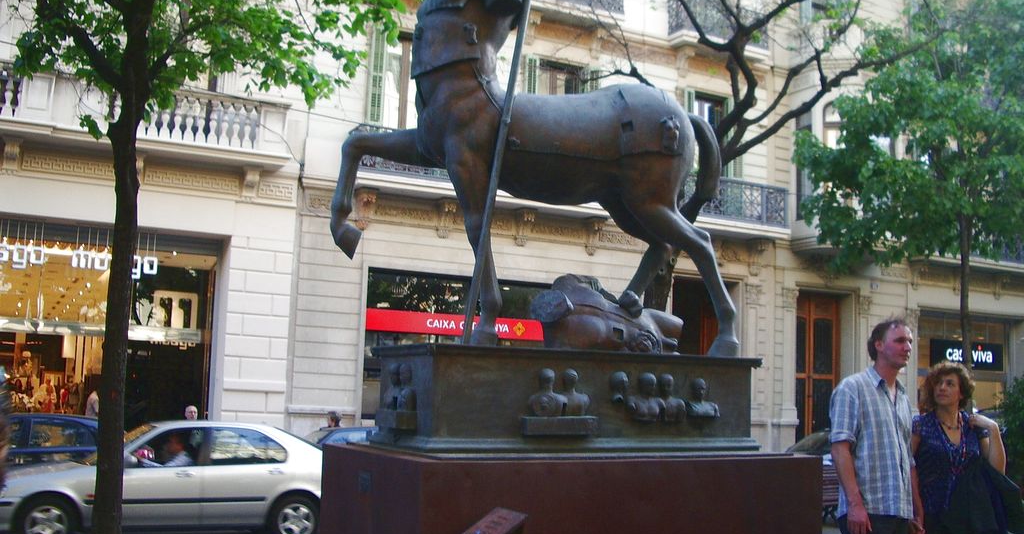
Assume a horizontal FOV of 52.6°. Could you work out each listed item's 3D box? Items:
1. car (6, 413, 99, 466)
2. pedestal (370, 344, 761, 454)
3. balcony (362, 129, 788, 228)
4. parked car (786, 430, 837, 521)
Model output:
[{"bbox_3d":[-6.310,2.591,13.180,4.200,1.430,1.710,5,-8,-29],"label":"car"},{"bbox_3d":[0.306,0.692,5.340,1.930,0.475,0.730,5,-8,-29],"label":"pedestal"},{"bbox_3d":[1.775,-1.833,23.014,11.160,0.940,0.650,5,-8,-29],"label":"balcony"},{"bbox_3d":[6.090,3.864,19.777,4.200,1.460,1.720,5,-8,-29],"label":"parked car"}]

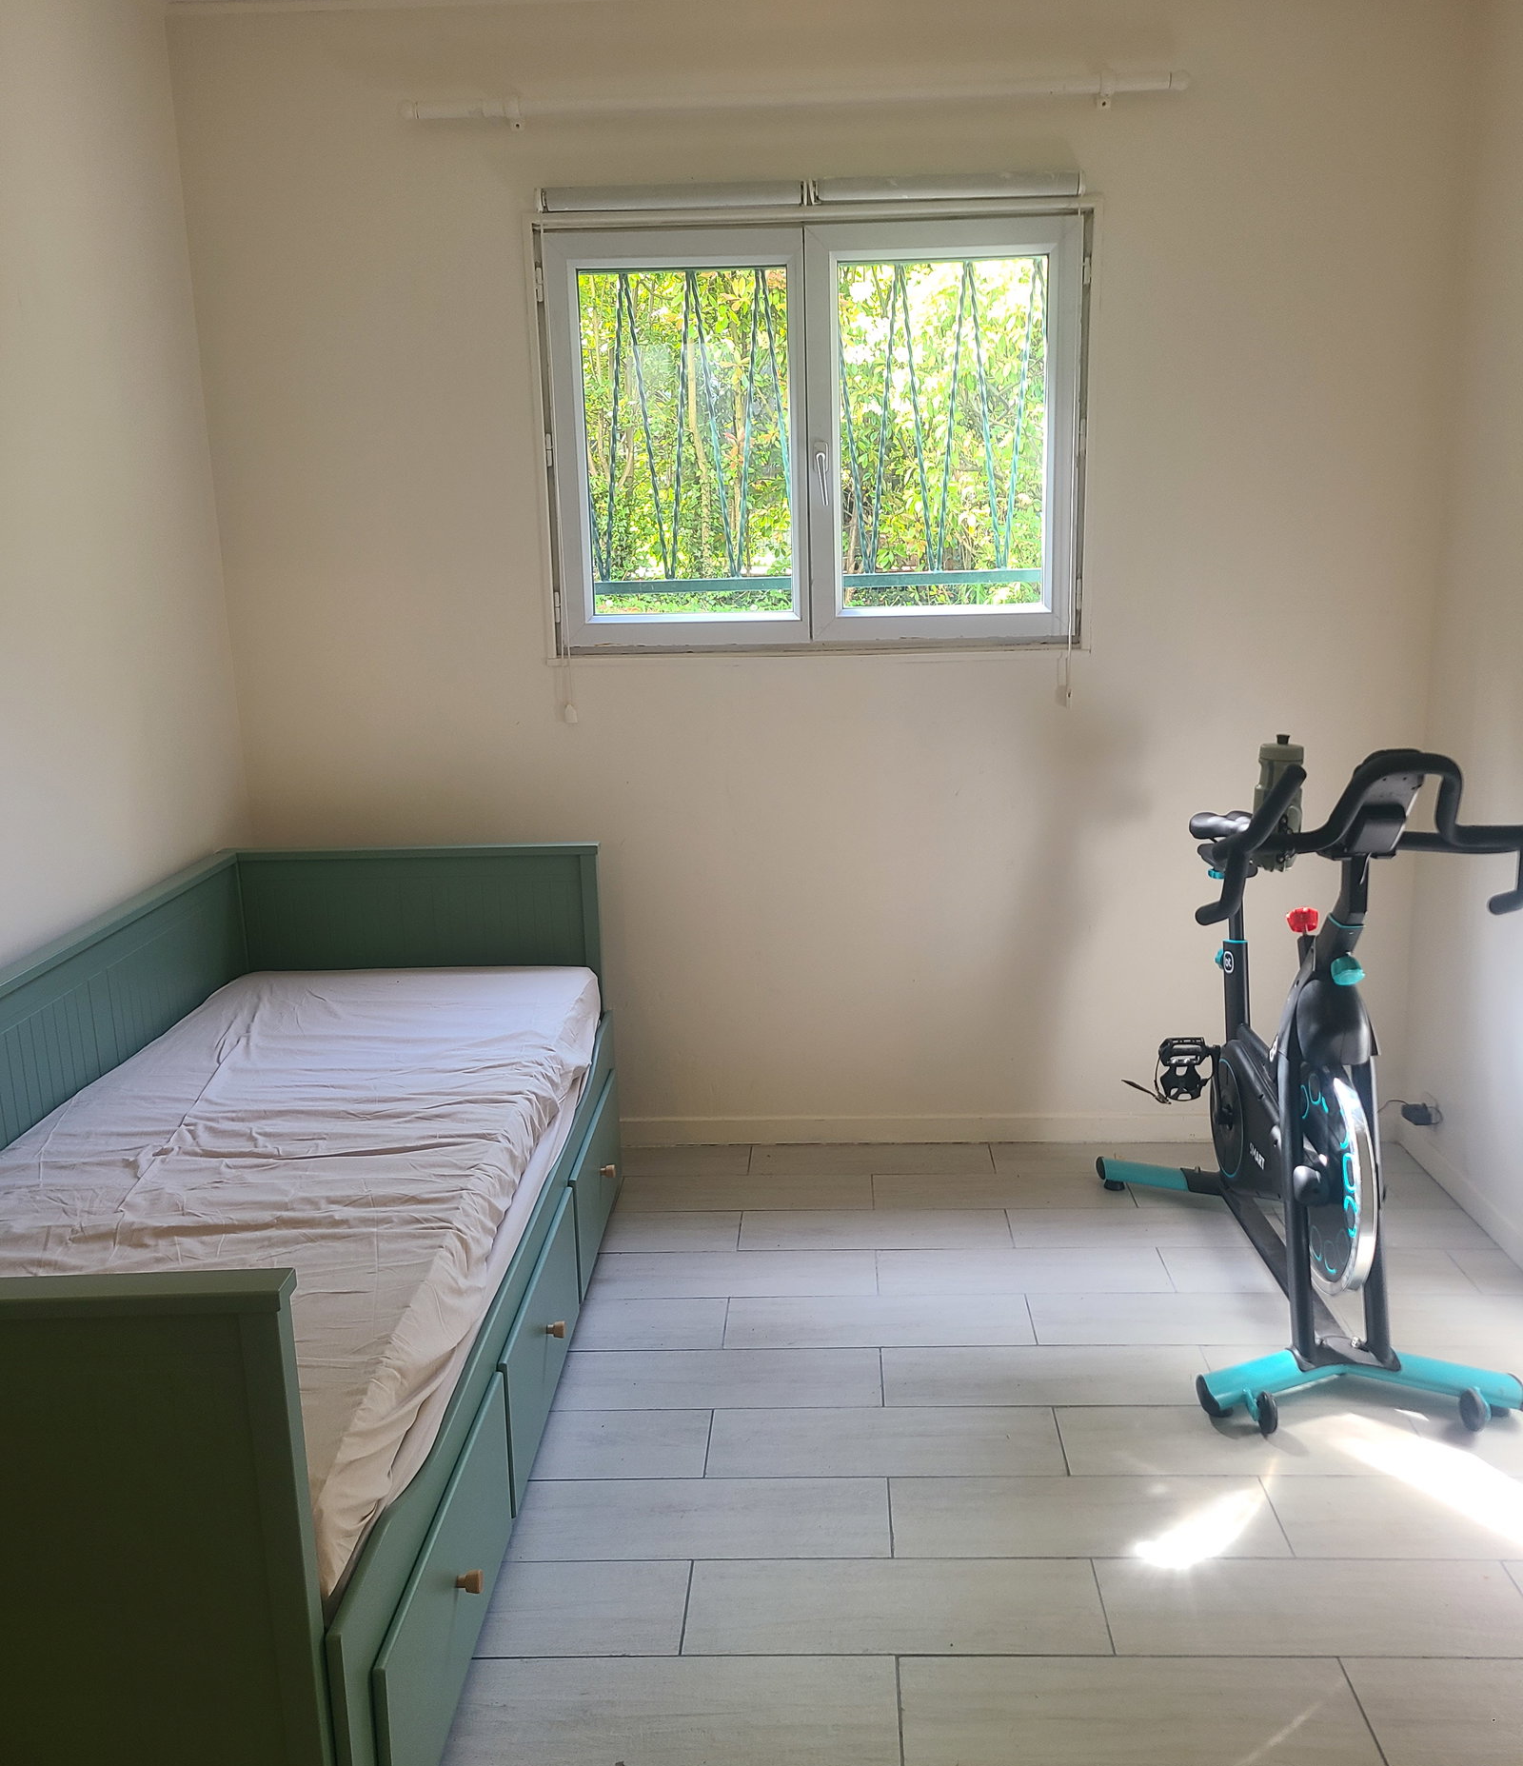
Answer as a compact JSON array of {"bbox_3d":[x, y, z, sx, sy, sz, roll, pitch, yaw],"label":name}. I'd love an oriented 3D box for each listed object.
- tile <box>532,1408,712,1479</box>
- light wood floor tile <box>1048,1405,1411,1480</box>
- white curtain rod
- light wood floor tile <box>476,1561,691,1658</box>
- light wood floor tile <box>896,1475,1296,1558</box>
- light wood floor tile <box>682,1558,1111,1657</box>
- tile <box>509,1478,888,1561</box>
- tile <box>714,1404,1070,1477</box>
[{"bbox_3d":[-0.390,0.971,2.630,0.600,0.010,0.200,-1,13,2],"label":"tile"},{"bbox_3d":[0.810,0.946,2.575,0.598,0.011,0.202,-1,13,3],"label":"light wood floor tile"},{"bbox_3d":[0.064,-1.678,3.279,1.688,0.065,0.085,-1,13,2],"label":"white curtain rod"},{"bbox_3d":[-0.408,1.063,2.236,0.600,0.010,0.200,-1,13,2],"label":"light wood floor tile"},{"bbox_3d":[0.503,0.999,2.393,0.598,0.011,0.202,-1,13,3],"label":"light wood floor tile"},{"bbox_3d":[0.193,1.051,2.212,0.600,0.010,0.200,-1,13,2],"label":"light wood floor tile"},{"bbox_3d":[-0.096,1.011,2.421,0.600,0.010,0.200,-1,13,2],"label":"tile"},{"bbox_3d":[0.212,0.961,2.609,0.598,0.011,0.202,-1,13,3],"label":"tile"}]

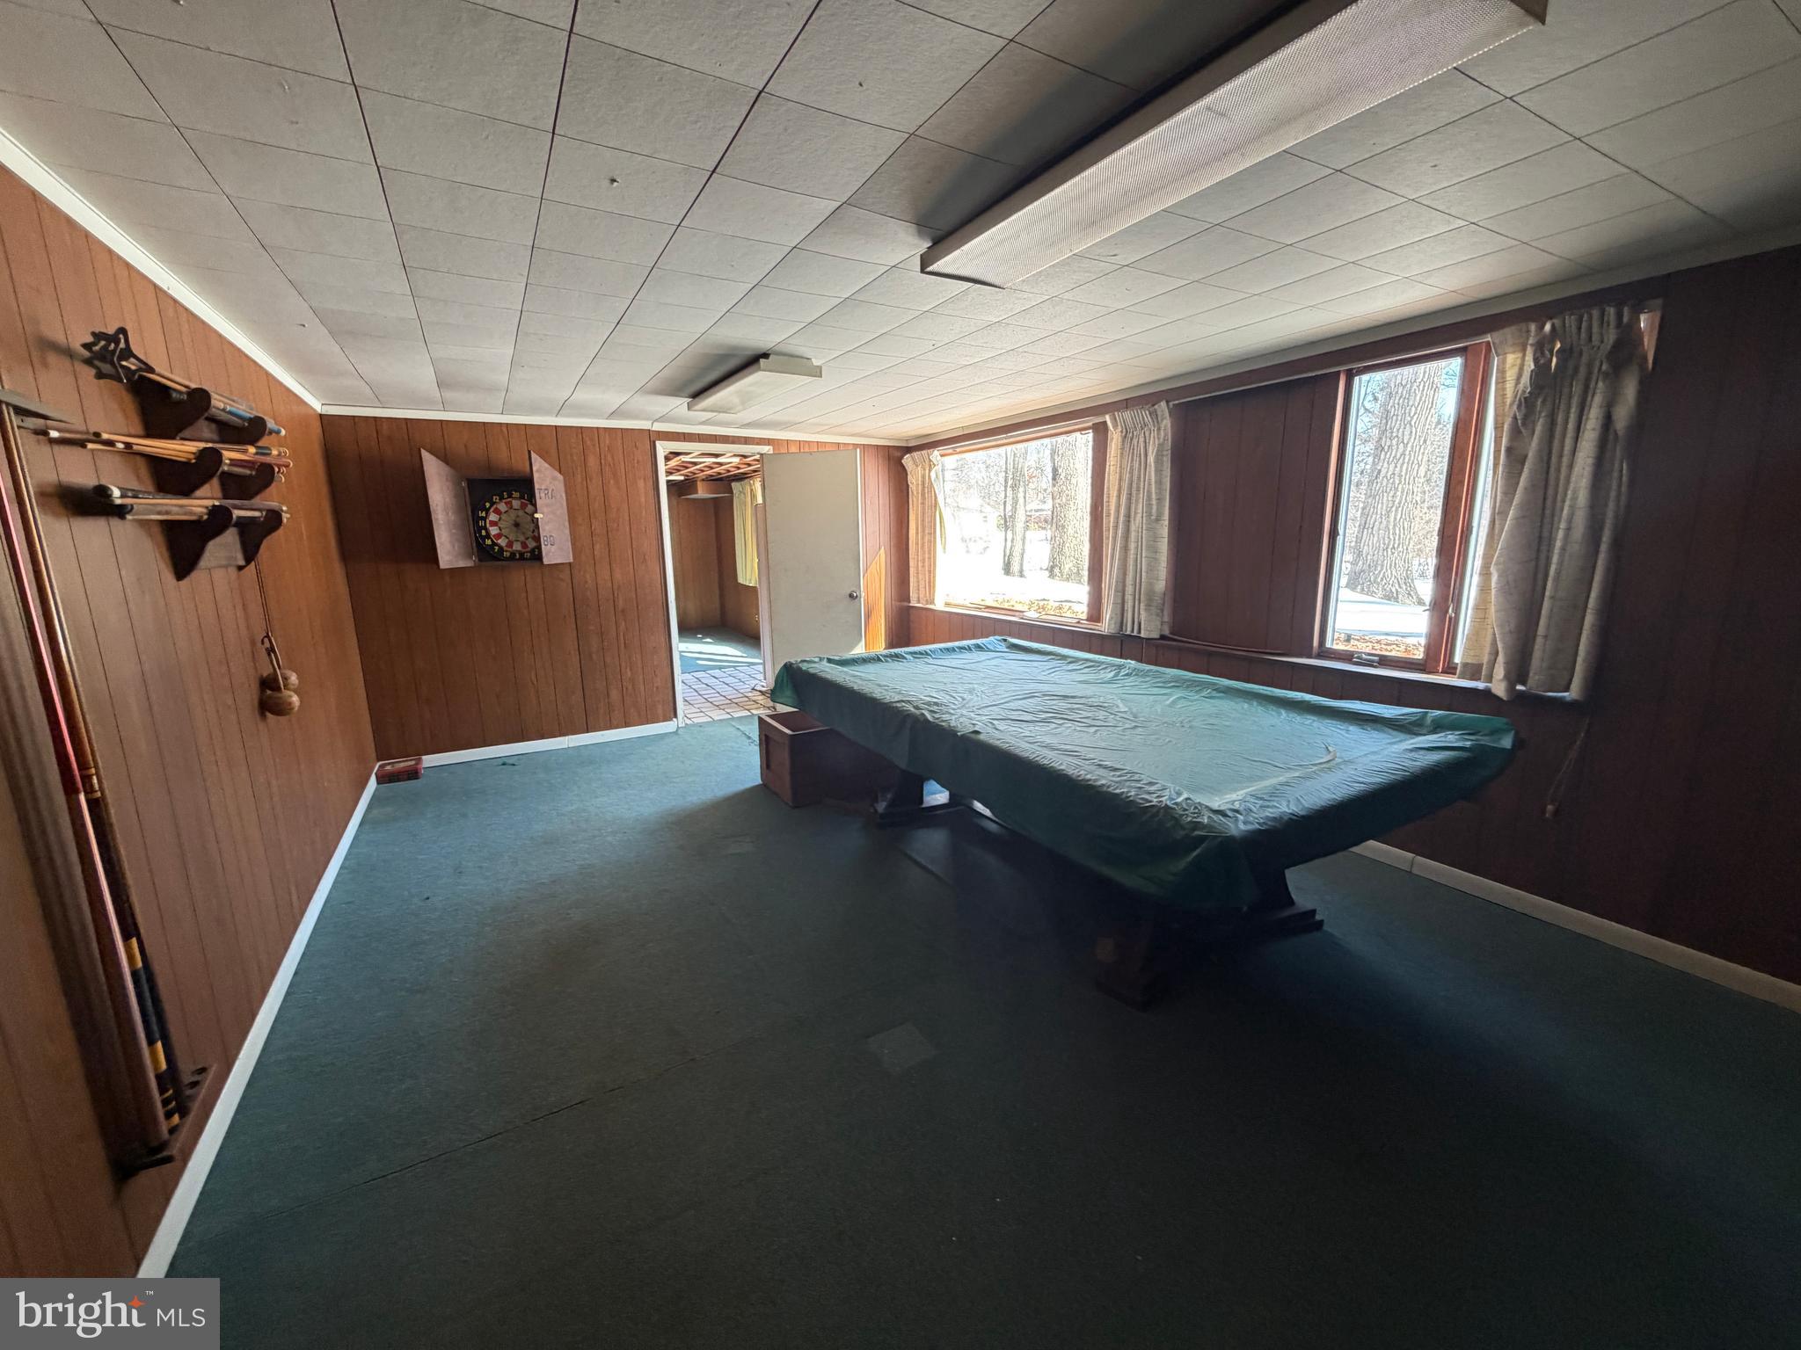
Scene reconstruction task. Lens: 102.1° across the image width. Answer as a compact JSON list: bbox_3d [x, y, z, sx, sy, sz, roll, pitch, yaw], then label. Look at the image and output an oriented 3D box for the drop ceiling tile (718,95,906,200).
[{"bbox_3d":[-0.184,-1.066,1.472,0.304,0.017,0.304,-7,12,-29],"label":"drop ceiling tile"}]

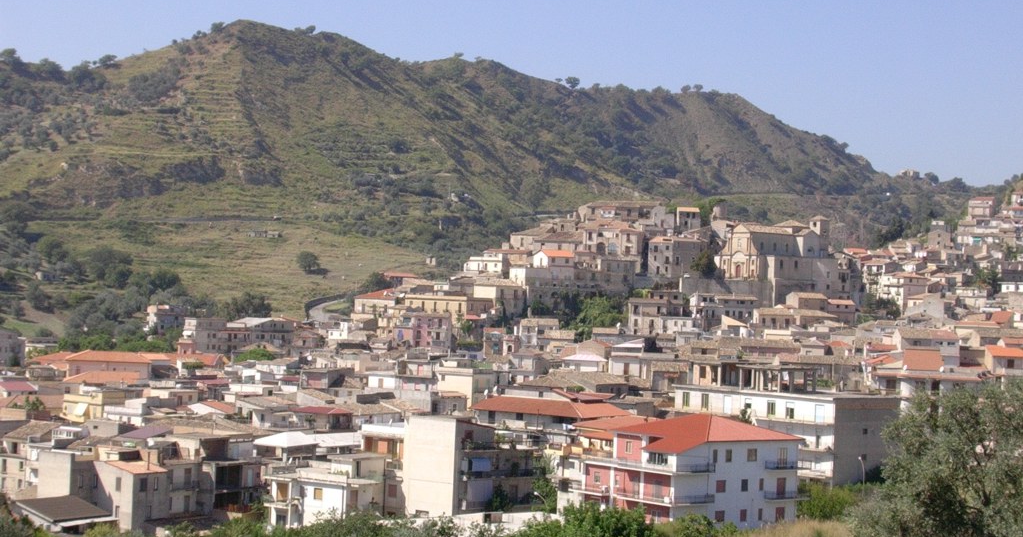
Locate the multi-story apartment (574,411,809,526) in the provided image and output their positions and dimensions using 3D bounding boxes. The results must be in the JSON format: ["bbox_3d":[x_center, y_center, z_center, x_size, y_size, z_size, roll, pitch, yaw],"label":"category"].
[{"bbox_3d":[19.350,21.790,204.190,18.590,11.750,16.240,3,-1,-37],"label":"multi-story apartment"}]

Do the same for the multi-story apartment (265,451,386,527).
[{"bbox_3d":[-20.760,25.170,209.650,12.350,8.390,7.030,1,-1,38],"label":"multi-story apartment"}]

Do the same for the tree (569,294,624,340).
[{"bbox_3d":[21.090,12.160,462.000,13.900,11.410,12.500,2,-1,0],"label":"tree"}]

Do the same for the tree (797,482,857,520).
[{"bbox_3d":[34.860,25.890,206.000,6.640,4.420,6.000,2,-1,0],"label":"tree"}]

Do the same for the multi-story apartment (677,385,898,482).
[{"bbox_3d":[35.380,21.980,241.620,11.870,11.950,29.710,3,-1,-36],"label":"multi-story apartment"}]

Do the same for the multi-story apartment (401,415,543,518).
[{"bbox_3d":[-4.320,22.700,217.250,8.440,10.990,14.490,1,-2,44],"label":"multi-story apartment"}]

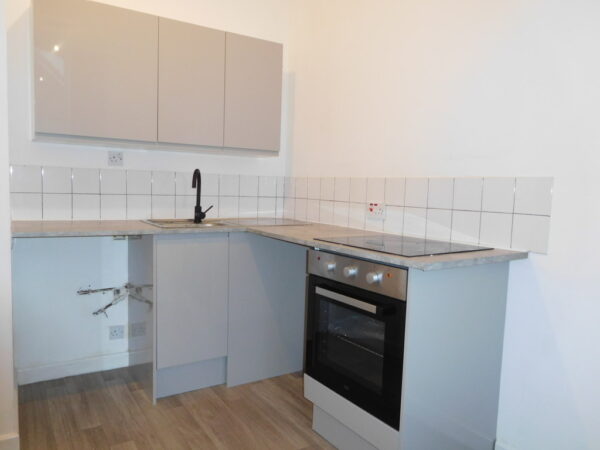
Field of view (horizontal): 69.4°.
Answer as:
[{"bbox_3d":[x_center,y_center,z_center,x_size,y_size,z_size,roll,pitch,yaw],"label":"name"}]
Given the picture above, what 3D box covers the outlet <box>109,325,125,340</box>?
[{"bbox_3d":[-1.125,0.663,2.664,0.086,0.086,0.014,-2,6,-34],"label":"outlet"}]

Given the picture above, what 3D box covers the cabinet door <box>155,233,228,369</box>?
[{"bbox_3d":[-0.592,0.409,2.404,0.398,0.722,0.022,-1,6,-31],"label":"cabinet door"}]

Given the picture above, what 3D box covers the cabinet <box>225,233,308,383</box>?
[{"bbox_3d":[-0.296,0.457,2.822,0.600,0.890,0.520,-2,6,-34],"label":"cabinet"}]

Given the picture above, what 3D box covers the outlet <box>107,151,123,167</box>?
[{"bbox_3d":[-1.093,-0.391,2.568,0.086,0.086,0.014,-2,6,-34],"label":"outlet"}]

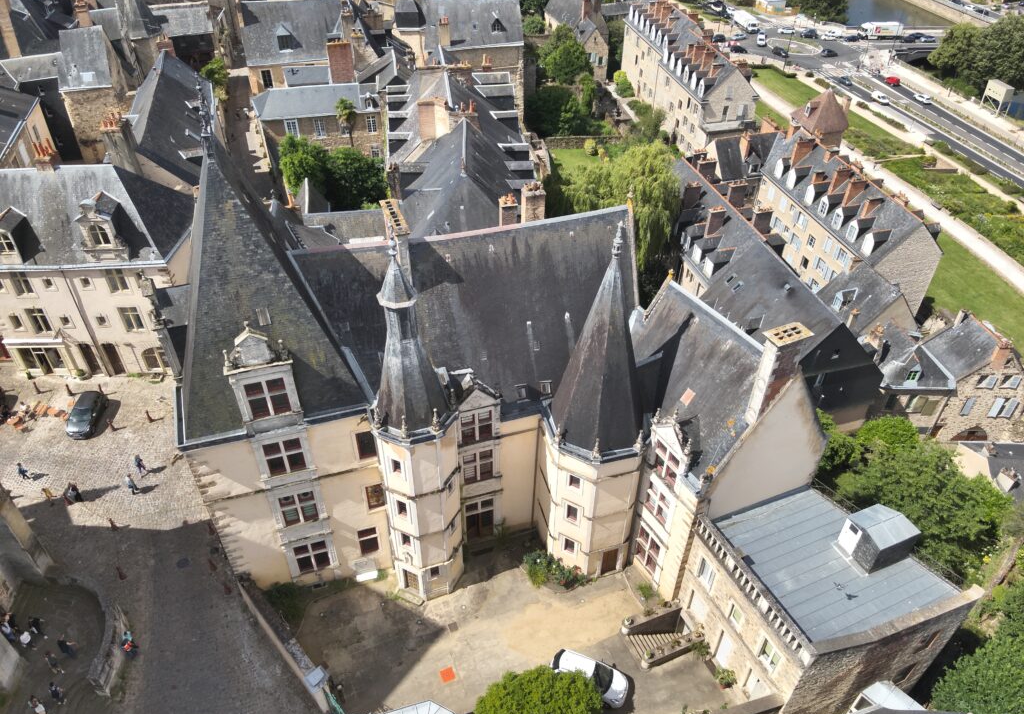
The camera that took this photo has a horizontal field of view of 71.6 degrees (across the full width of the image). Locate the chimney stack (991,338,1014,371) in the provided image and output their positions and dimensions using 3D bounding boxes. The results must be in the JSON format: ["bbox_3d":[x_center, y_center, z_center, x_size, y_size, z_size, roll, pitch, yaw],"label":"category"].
[{"bbox_3d":[41.446,-0.212,60.300,0.950,2.800,0.850,0,39,0],"label":"chimney stack"}]

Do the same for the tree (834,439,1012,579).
[{"bbox_3d":[26.937,9.921,46.512,10.800,9.700,10.300,29,46,31],"label":"tree"}]

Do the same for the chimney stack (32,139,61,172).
[{"bbox_3d":[-33.276,-14.317,50.700,1.200,2.300,1.050,0,39,0],"label":"chimney stack"}]

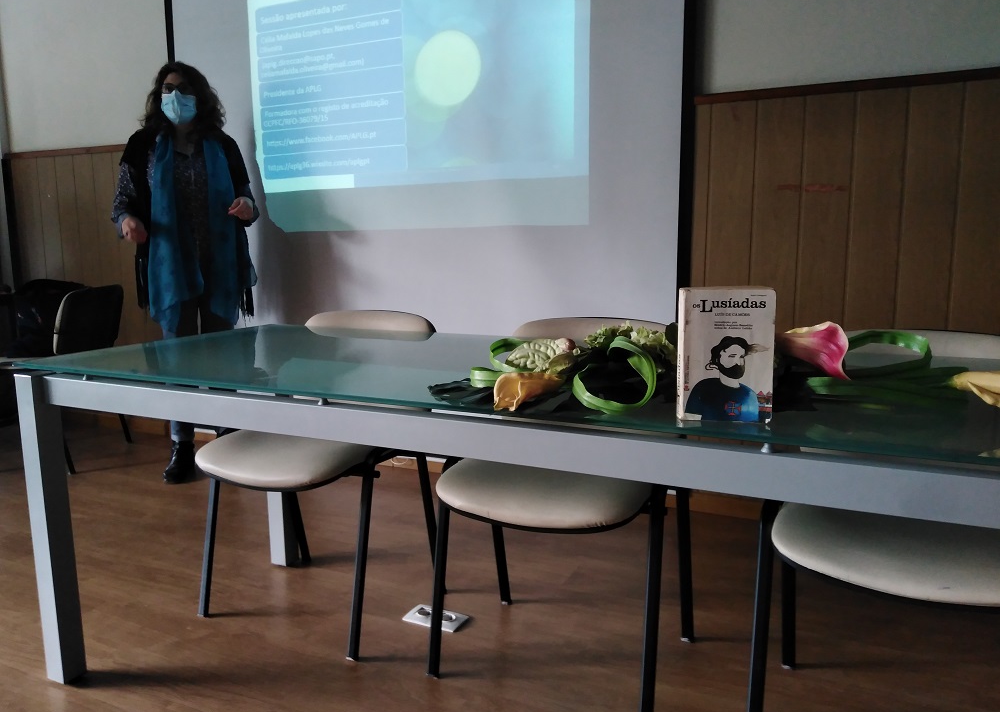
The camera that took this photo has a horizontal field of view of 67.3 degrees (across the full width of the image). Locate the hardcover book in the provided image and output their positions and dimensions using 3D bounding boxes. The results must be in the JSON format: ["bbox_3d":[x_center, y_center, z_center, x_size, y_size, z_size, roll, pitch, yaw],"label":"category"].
[{"bbox_3d":[0.303,-0.001,1.012,0.119,0.178,0.040,0,8,3],"label":"hardcover book"}]

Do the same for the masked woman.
[{"bbox_3d":[-1.315,-0.326,3.170,0.570,1.740,0.400,-3,9,-17],"label":"masked woman"}]

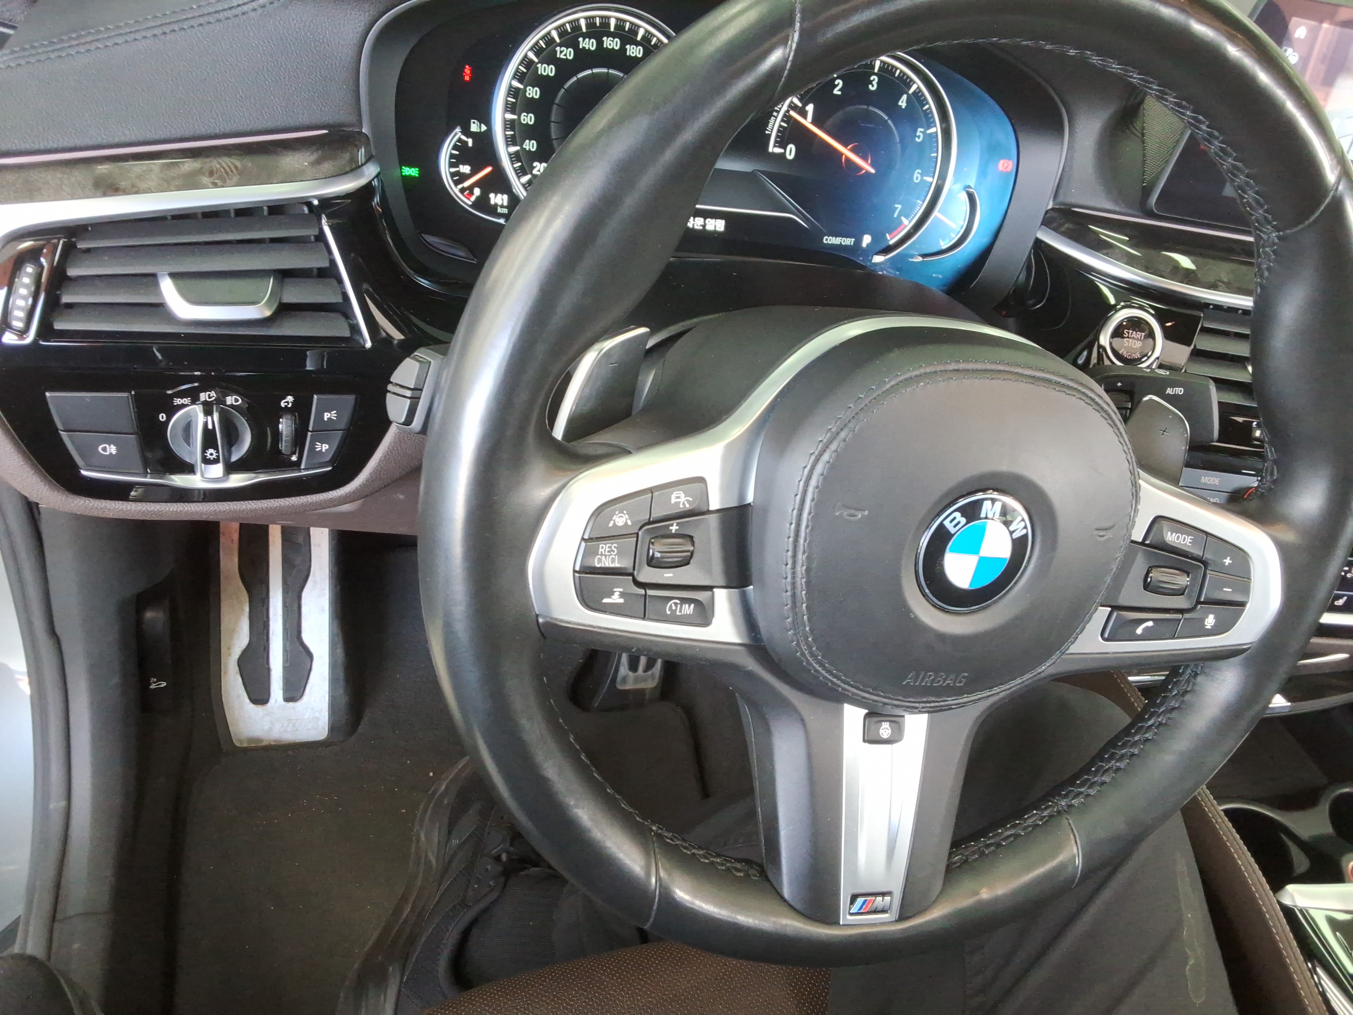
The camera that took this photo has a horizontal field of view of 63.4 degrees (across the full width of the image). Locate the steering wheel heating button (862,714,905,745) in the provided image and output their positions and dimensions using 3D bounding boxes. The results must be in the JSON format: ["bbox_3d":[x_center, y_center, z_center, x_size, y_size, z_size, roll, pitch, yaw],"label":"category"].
[{"bbox_3d":[0.078,0.084,0.412,0.018,0.012,0.005,5,5,-21],"label":"steering wheel heating button"}]

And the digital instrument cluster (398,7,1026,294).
[{"bbox_3d":[0.027,-0.187,0.569,0.340,0.128,0.030,0,21,-20],"label":"digital instrument cluster"}]

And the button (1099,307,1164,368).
[{"bbox_3d":[0.261,-0.097,0.627,0.036,0.036,0.012,14,16,-4],"label":"button"}]

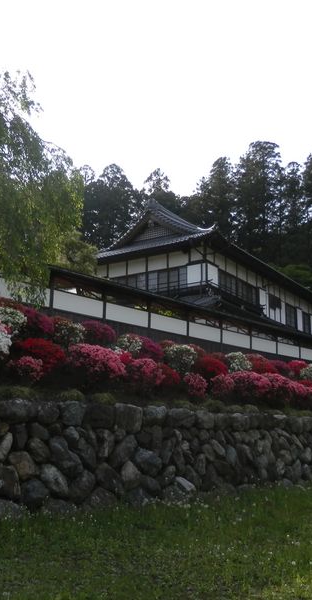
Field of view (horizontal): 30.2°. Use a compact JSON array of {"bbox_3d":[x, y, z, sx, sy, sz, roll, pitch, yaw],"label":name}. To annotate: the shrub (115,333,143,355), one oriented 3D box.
[{"bbox_3d":[-0.778,1.311,16.648,0.770,0.749,0.810,0,-14,0],"label":"shrub"}]

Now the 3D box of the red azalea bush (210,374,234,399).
[{"bbox_3d":[2.003,2.612,17.339,0.710,0.750,0.670,0,-13,0],"label":"red azalea bush"}]

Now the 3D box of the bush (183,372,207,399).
[{"bbox_3d":[1.118,2.511,16.773,0.676,0.780,0.629,0,-14,0],"label":"bush"}]

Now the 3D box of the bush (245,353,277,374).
[{"bbox_3d":[4.005,2.408,21.849,1.200,0.850,1.140,0,-13,0],"label":"bush"}]

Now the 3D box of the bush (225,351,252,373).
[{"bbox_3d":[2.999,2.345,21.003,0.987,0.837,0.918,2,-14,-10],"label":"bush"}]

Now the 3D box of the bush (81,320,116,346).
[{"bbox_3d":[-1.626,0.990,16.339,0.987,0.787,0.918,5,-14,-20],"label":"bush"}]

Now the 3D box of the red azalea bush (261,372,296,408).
[{"bbox_3d":[4.359,3.136,20.476,1.143,1.134,1.203,0,-14,0],"label":"red azalea bush"}]

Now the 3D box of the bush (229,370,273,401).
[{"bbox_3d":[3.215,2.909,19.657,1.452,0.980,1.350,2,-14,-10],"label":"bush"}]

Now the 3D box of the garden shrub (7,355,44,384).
[{"bbox_3d":[-2.746,1.486,12.168,0.750,0.680,0.710,0,-13,0],"label":"garden shrub"}]

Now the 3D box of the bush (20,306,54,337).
[{"bbox_3d":[-2.989,0.578,14.464,0.900,0.850,0.850,0,-13,0],"label":"bush"}]

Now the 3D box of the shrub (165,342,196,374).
[{"bbox_3d":[0.769,1.899,18.134,0.974,0.964,0.906,0,-14,0],"label":"shrub"}]

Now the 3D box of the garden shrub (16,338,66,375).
[{"bbox_3d":[-2.649,1.290,13.308,1.082,0.898,1.139,0,-14,0],"label":"garden shrub"}]

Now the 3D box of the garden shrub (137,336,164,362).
[{"bbox_3d":[-0.164,1.464,16.911,0.870,0.800,0.820,0,-13,0],"label":"garden shrub"}]

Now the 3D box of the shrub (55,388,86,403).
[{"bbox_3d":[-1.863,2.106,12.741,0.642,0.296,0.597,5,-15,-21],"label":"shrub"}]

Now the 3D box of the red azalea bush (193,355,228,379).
[{"bbox_3d":[1.788,2.244,18.788,1.049,0.943,1.104,0,-14,0],"label":"red azalea bush"}]

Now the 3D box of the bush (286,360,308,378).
[{"bbox_3d":[6.007,2.993,24.528,0.861,0.849,0.906,-12,-18,40],"label":"bush"}]

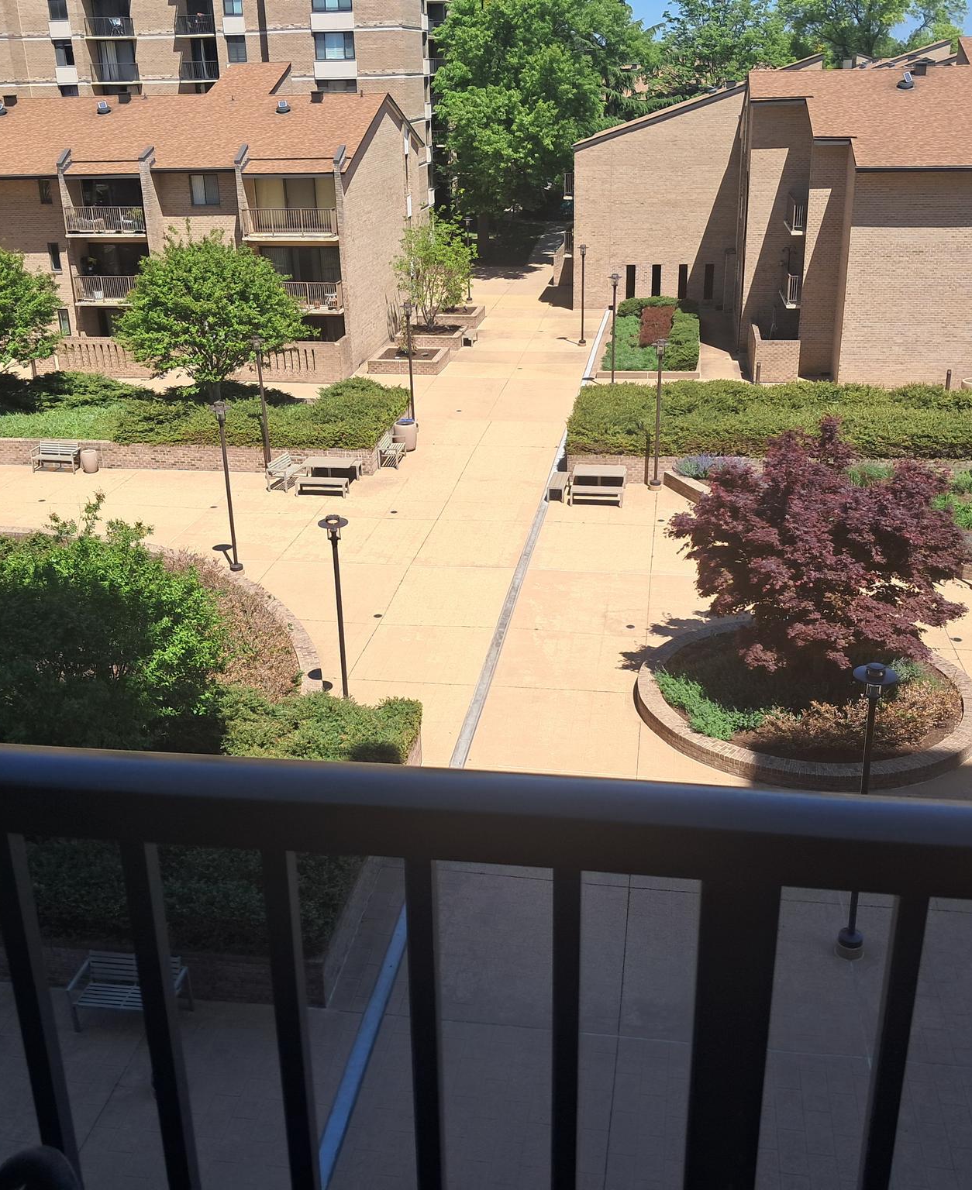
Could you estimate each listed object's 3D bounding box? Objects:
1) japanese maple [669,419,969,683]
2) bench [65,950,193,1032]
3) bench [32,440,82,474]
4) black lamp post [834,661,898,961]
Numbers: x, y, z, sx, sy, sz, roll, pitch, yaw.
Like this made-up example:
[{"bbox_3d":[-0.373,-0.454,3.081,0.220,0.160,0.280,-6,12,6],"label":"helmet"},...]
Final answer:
[{"bbox_3d":[5.601,-0.613,21.137,4.992,4.867,4.784,2,23,8],"label":"japanese maple"},{"bbox_3d":[-4.363,4.919,15.218,1.332,0.835,0.578,2,22,8],"label":"bench"},{"bbox_3d":[-12.736,-4.071,36.646,1.352,0.811,0.582,2,23,8],"label":"bench"},{"bbox_3d":[4.587,2.681,15.022,0.520,4.077,0.520,2,23,8],"label":"black lamp post"}]

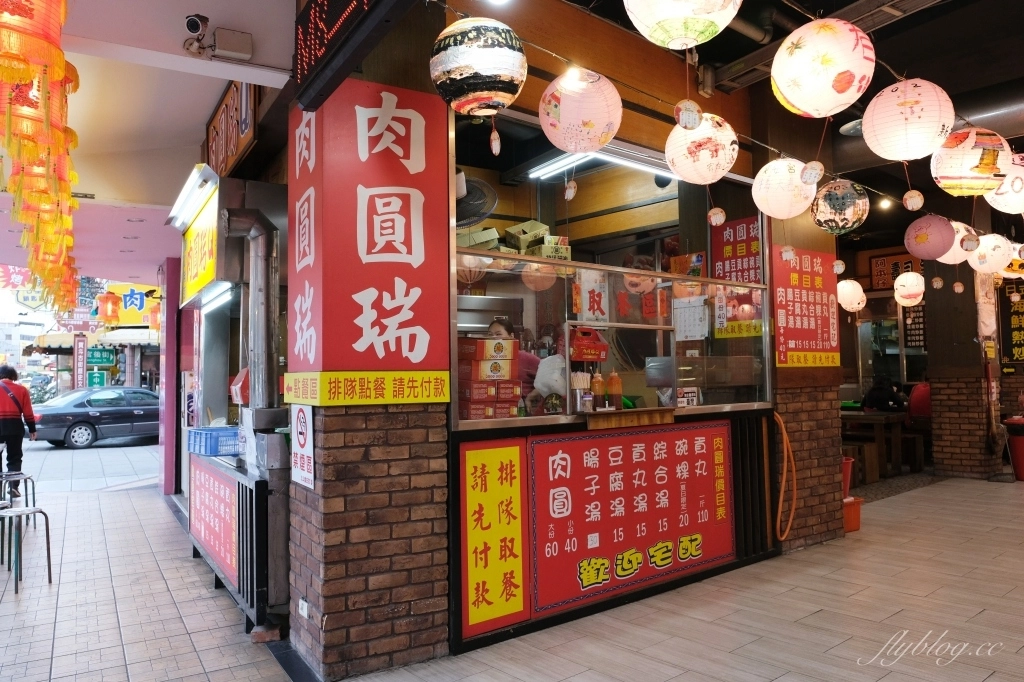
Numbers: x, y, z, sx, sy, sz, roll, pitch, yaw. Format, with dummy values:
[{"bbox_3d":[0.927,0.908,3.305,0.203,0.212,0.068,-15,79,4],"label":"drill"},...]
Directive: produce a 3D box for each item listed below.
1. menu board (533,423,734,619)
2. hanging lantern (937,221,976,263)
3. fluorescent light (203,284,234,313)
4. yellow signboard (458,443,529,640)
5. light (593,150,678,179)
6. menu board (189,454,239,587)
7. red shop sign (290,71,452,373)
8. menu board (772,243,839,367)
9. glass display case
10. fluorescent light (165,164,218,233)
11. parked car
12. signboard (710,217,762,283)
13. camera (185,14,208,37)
[{"bbox_3d":[0.797,0.998,4.123,1.749,0.935,0.030,1,-3,-37],"label":"menu board"},{"bbox_3d":[3.411,-0.752,5.237,0.330,0.330,0.330,1,-3,-37],"label":"hanging lantern"},{"bbox_3d":[-2.132,-0.294,4.926,0.080,0.110,1.220,1,-3,-32],"label":"fluorescent light"},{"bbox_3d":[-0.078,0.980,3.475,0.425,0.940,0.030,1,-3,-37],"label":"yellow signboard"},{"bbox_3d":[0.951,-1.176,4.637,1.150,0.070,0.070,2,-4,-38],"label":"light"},{"bbox_3d":[-2.044,1.145,4.611,0.030,0.592,1.930,1,-4,-32],"label":"menu board"},{"bbox_3d":[-0.743,-0.532,3.482,0.675,1.385,0.562,1,-4,-27],"label":"red shop sign"},{"bbox_3d":[2.387,-0.263,5.495,0.973,0.947,0.030,2,-4,-38],"label":"menu board"},{"bbox_3d":[0.691,0.024,4.309,2.710,0.900,0.400,1,-3,-37],"label":"glass display case"},{"bbox_3d":[-1.884,-0.796,3.973,0.120,0.100,1.270,1,-4,-32],"label":"fluorescent light"},{"bbox_3d":[-10.160,1.929,17.854,1.760,1.420,4.700,-3,-3,36],"label":"parked car"},{"bbox_3d":[1.792,-0.486,5.311,0.030,0.905,0.570,1,-3,-32],"label":"signboard"},{"bbox_3d":[-1.411,-1.412,3.055,0.070,0.080,0.110,-1,33,3],"label":"camera"}]

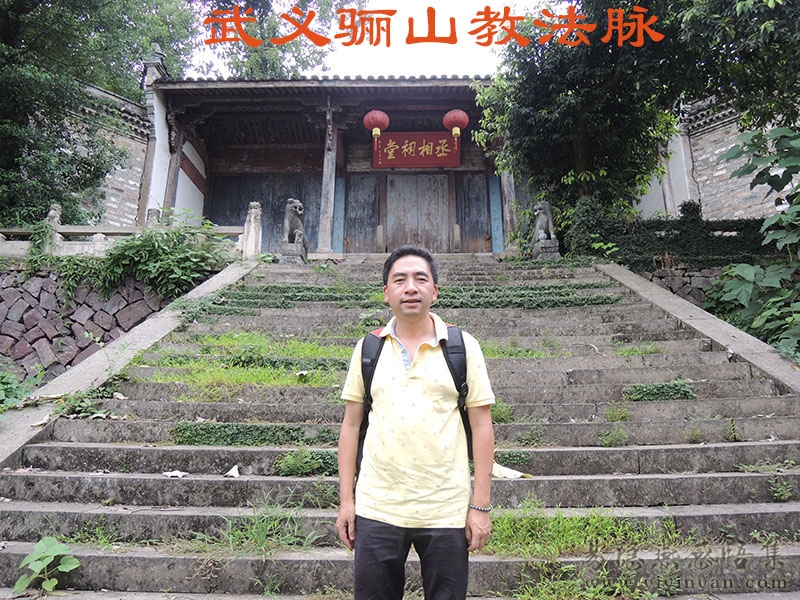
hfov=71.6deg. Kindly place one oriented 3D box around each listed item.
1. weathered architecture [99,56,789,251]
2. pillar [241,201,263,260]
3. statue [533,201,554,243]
[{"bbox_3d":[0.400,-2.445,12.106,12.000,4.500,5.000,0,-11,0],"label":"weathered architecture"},{"bbox_3d":[-2.566,-1.203,9.668,0.270,1.030,0.270,0,-11,0],"label":"pillar"},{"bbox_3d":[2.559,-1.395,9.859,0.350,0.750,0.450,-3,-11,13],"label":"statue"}]

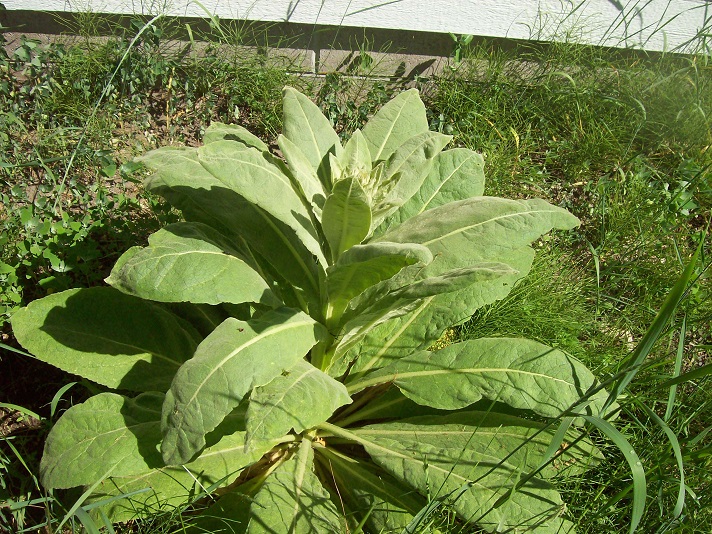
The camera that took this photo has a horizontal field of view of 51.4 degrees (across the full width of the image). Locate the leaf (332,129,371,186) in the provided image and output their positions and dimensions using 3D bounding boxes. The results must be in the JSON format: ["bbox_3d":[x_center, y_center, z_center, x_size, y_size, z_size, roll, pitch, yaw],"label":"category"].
[{"bbox_3d":[0.001,-0.137,0.935,0.040,0.079,0.029,-8,31,-17],"label":"leaf"}]

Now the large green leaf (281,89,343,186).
[{"bbox_3d":[-0.055,-0.169,1.012,0.080,0.173,0.034,-18,8,29],"label":"large green leaf"}]

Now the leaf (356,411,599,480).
[{"bbox_3d":[0.188,0.285,1.202,0.430,0.053,0.104,5,51,2],"label":"leaf"}]

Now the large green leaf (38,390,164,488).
[{"bbox_3d":[-0.347,0.257,1.151,0.297,0.068,0.134,-10,65,-6],"label":"large green leaf"}]

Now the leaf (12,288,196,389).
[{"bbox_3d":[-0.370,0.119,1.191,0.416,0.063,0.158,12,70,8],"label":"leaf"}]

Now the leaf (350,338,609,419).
[{"bbox_3d":[0.210,0.178,1.229,0.434,0.068,0.131,4,58,-4],"label":"leaf"}]

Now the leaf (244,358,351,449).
[{"bbox_3d":[-0.102,0.208,1.105,0.137,0.063,0.178,43,76,13],"label":"leaf"}]

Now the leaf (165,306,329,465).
[{"bbox_3d":[-0.184,0.147,1.080,0.287,0.073,0.116,-41,77,-14],"label":"leaf"}]

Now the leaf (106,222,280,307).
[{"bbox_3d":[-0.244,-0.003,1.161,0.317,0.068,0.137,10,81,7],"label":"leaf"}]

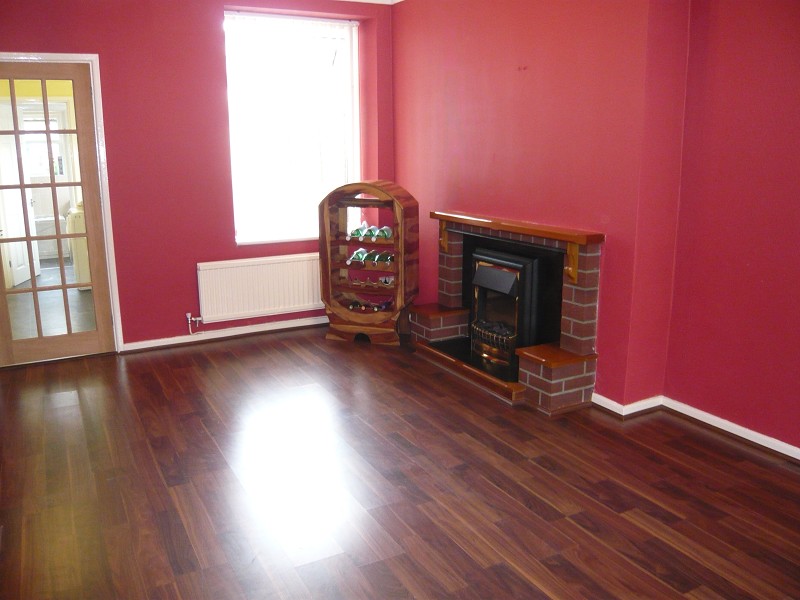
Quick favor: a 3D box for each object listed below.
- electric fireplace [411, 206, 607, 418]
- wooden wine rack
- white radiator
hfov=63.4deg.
[{"bbox_3d":[0.573,0.003,4.102,0.408,0.962,1.541,-7,14,-26],"label":"electric fireplace"},{"bbox_3d":[-0.227,-0.297,4.967,0.670,1.194,0.348,4,13,20],"label":"wooden wine rack"},{"bbox_3d":[-1.018,-0.106,5.067,1.051,0.443,0.106,-7,14,-26],"label":"white radiator"}]

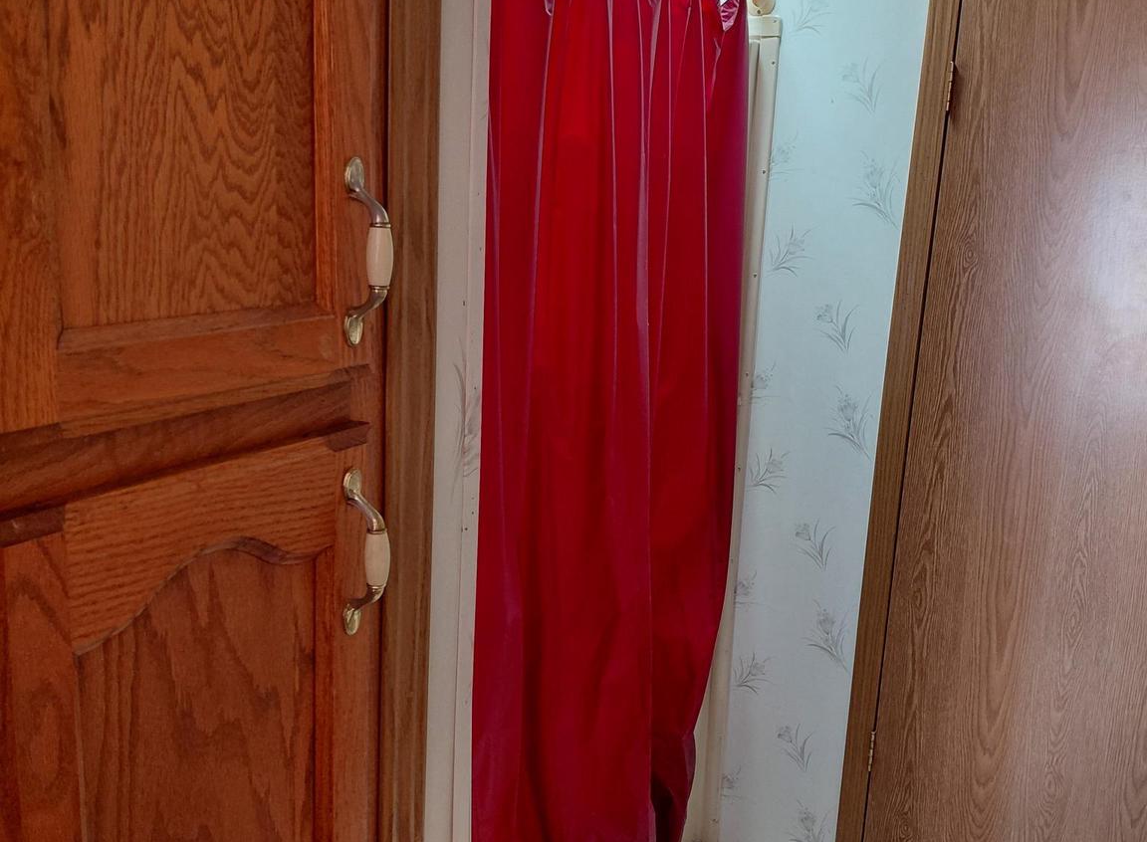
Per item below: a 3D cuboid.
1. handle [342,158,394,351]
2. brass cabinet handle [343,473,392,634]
[{"bbox_3d":[-0.131,-0.107,0.718,0.029,0.121,0.020,9,13,28],"label":"handle"},{"bbox_3d":[-0.140,0.094,0.757,0.029,0.118,0.020,9,13,28],"label":"brass cabinet handle"}]

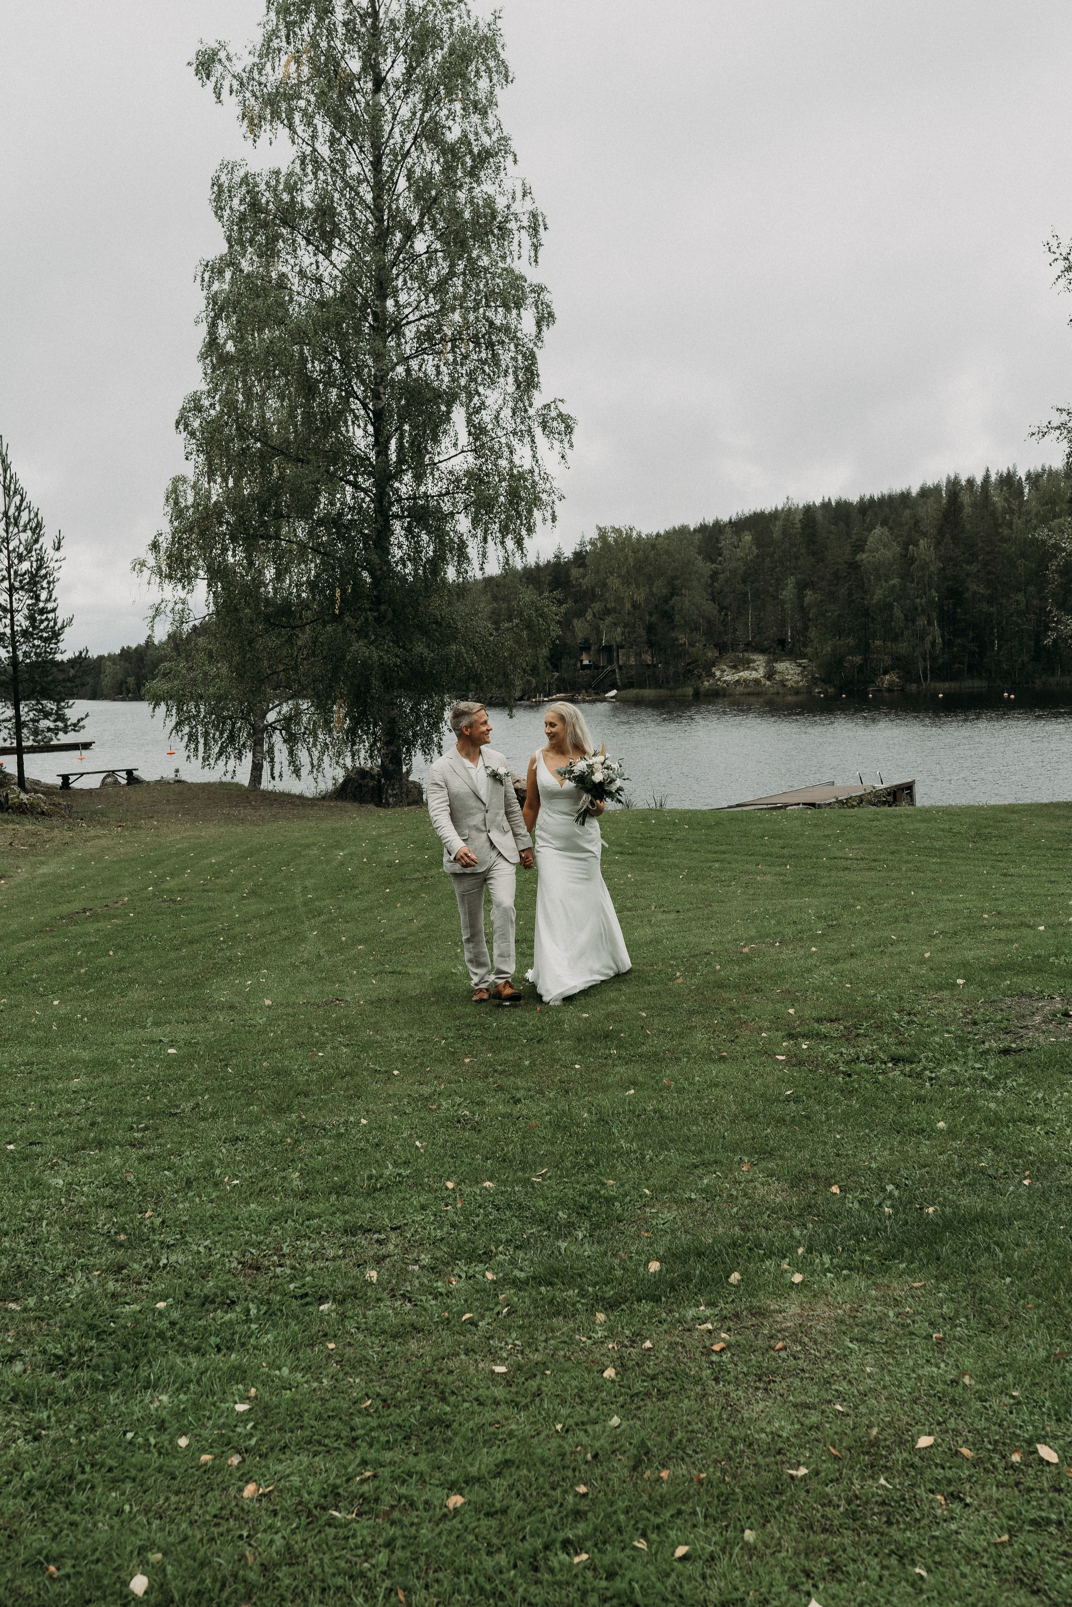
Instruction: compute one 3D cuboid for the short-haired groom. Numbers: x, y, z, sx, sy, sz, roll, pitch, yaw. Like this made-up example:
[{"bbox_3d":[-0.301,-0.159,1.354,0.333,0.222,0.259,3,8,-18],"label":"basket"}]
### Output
[{"bbox_3d":[-0.342,0.285,9.450,0.580,1.780,0.480,-2,5,-16],"label":"short-haired groom"}]

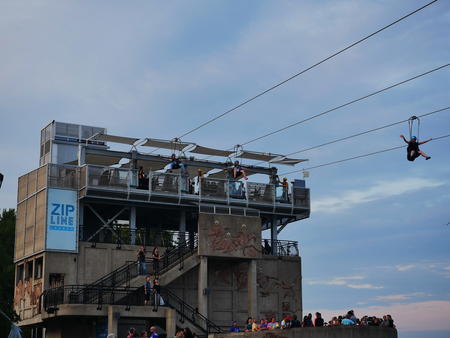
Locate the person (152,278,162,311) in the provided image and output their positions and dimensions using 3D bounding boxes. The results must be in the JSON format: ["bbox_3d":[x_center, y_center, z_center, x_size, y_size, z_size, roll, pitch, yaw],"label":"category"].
[{"bbox_3d":[-4.050,7.459,54.620,0.500,1.660,0.350,4,-14,-20],"label":"person"}]

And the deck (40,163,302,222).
[{"bbox_3d":[-4.072,2.188,64.095,19.014,2.172,7.638,7,-15,-29],"label":"deck"}]

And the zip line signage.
[{"bbox_3d":[-10.234,3.271,57.386,2.000,3.982,0.127,7,-15,-29],"label":"zip line signage"}]

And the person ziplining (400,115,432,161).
[{"bbox_3d":[7.867,-1.264,37.500,1.200,1.800,0.850,5,-14,-23],"label":"person ziplining"}]

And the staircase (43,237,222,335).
[{"bbox_3d":[-5.543,7.140,56.228,9.955,6.607,5.068,7,-15,-29],"label":"staircase"}]

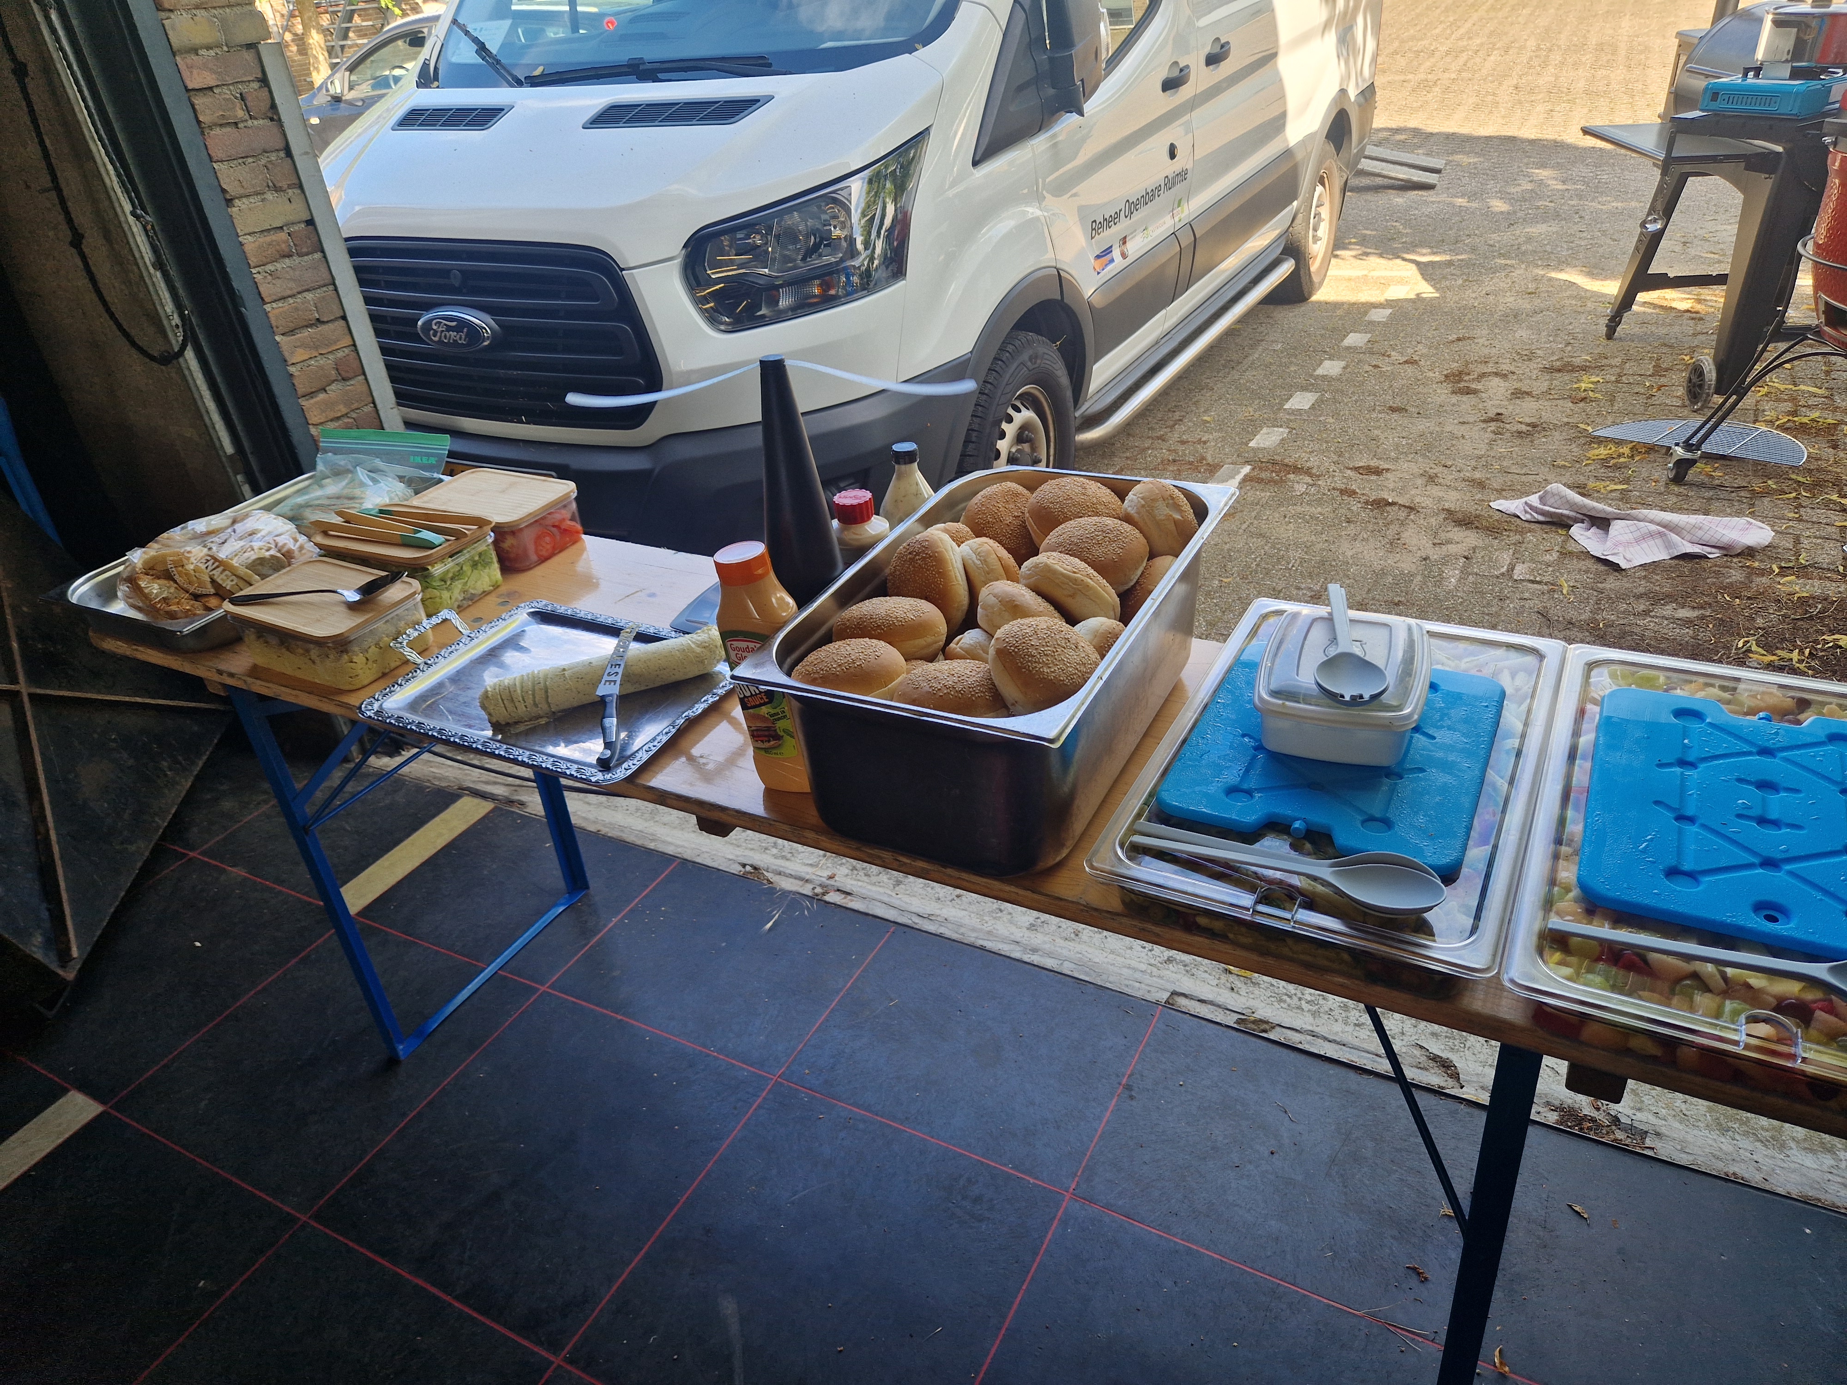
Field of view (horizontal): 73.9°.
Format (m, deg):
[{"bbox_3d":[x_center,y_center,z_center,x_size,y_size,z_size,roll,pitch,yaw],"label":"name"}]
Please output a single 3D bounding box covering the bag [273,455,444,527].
[{"bbox_3d":[-0.916,-0.295,1.965,0.260,0.112,0.200,12,36,26],"label":"bag"}]

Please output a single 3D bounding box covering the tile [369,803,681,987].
[{"bbox_3d":[-0.796,0.391,2.414,0.500,0.012,0.376,12,36,26],"label":"tile"}]

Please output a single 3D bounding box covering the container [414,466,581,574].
[{"bbox_3d":[-0.664,-0.270,1.915,0.240,0.084,0.160,12,36,26],"label":"container"}]

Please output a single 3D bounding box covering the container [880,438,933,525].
[{"bbox_3d":[-0.012,-0.191,1.538,0.080,0.226,0.068,0,32,10],"label":"container"}]

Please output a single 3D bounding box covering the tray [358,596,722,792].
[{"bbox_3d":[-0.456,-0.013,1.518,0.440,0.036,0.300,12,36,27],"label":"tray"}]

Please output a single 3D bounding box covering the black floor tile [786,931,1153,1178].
[{"bbox_3d":[0.077,0.570,1.973,0.500,0.012,0.376,12,36,26],"label":"black floor tile"}]

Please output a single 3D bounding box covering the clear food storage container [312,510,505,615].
[{"bbox_3d":[-0.751,-0.191,1.800,0.228,0.096,0.148,11,35,26],"label":"clear food storage container"}]

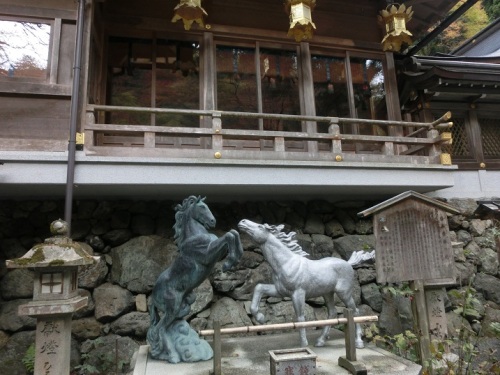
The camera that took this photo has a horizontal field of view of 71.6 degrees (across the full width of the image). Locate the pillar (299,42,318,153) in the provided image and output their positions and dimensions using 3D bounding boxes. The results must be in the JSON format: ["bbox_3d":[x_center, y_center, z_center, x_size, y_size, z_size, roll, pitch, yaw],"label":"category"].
[{"bbox_3d":[1.111,-1.652,6.681,0.180,2.387,0.180,0,-11,-13],"label":"pillar"}]

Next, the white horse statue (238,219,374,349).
[{"bbox_3d":[0.831,1.227,4.528,1.921,1.661,0.400,0,-11,-13],"label":"white horse statue"}]

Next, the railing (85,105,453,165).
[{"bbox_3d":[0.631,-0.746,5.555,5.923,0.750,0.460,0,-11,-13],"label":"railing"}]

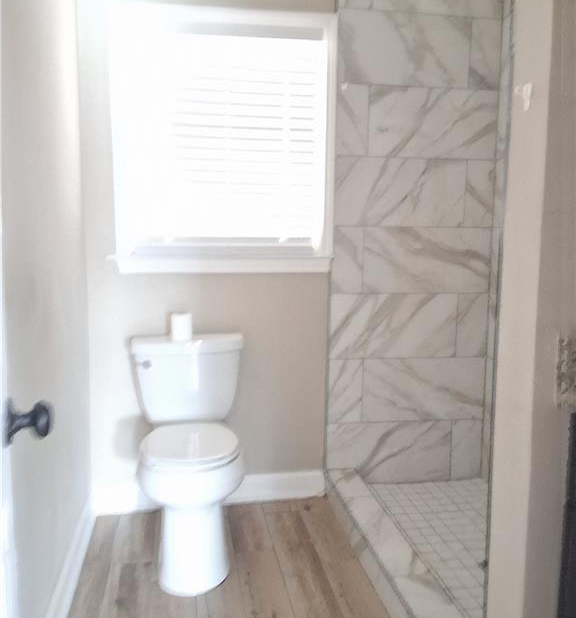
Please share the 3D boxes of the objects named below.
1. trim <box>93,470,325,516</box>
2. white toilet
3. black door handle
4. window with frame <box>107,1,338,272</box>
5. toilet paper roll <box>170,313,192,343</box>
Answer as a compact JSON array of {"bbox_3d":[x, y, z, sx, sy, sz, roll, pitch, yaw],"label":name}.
[{"bbox_3d":[-0.351,0.828,2.810,1.027,0.132,0.017,-1,7,-10],"label":"trim"},{"bbox_3d":[-0.372,0.549,2.387,0.454,0.790,0.725,-1,7,-10],"label":"white toilet"},{"bbox_3d":[-0.384,0.167,0.920,0.066,0.066,0.066,-1,7,-15],"label":"black door handle"},{"bbox_3d":[-0.268,-0.697,2.638,0.960,1.093,0.100,-1,7,-10],"label":"window with frame"},{"bbox_3d":[-0.438,0.074,2.562,0.088,0.108,0.088,-1,7,-10],"label":"toilet paper roll"}]

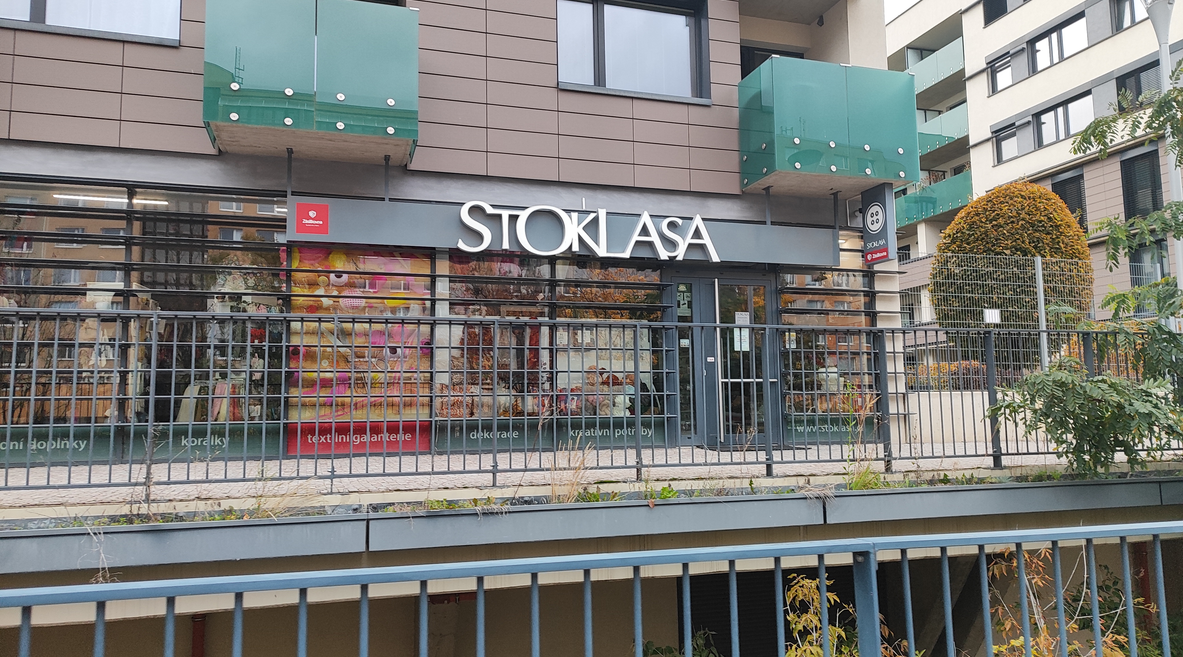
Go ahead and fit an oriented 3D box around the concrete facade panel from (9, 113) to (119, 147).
[{"bbox_3d":[-5.456,-2.058,8.527,0.984,0.286,0.025,1,-6,-18],"label":"concrete facade panel"}]

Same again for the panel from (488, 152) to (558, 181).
[{"bbox_3d":[-0.834,-1.982,10.042,0.889,0.286,0.025,1,-6,-18],"label":"panel"}]

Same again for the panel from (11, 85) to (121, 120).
[{"bbox_3d":[-5.461,-2.355,8.556,0.984,0.286,0.025,1,-6,-18],"label":"panel"}]

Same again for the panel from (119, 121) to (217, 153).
[{"bbox_3d":[-4.526,-2.043,8.832,0.950,0.286,0.025,1,-6,-18],"label":"panel"}]

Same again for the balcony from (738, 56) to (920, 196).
[{"bbox_3d":[3.147,-2.611,10.918,2.122,1.454,0.906,1,-6,-18],"label":"balcony"}]

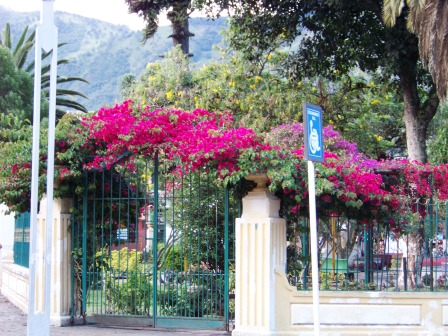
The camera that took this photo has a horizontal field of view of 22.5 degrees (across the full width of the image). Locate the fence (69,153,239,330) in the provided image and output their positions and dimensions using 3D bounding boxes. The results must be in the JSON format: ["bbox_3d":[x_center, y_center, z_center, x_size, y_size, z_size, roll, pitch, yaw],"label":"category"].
[{"bbox_3d":[-1.015,1.037,15.968,2.711,2.458,0.100,-1,-3,27],"label":"fence"}]

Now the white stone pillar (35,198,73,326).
[{"bbox_3d":[-2.473,1.338,16.687,0.520,1.940,0.520,-1,-3,27],"label":"white stone pillar"}]

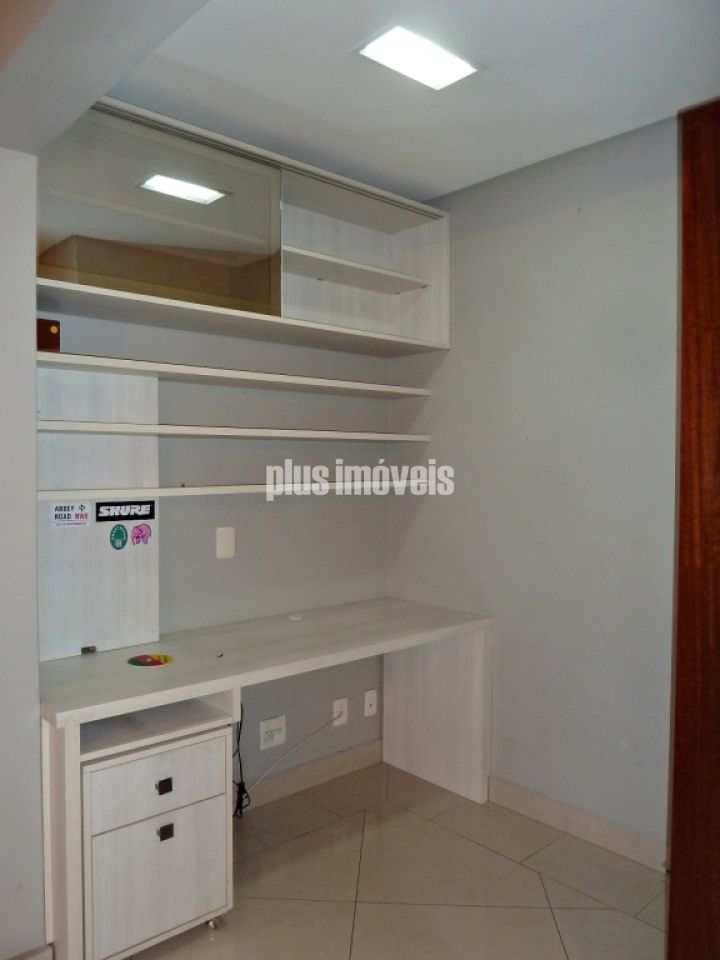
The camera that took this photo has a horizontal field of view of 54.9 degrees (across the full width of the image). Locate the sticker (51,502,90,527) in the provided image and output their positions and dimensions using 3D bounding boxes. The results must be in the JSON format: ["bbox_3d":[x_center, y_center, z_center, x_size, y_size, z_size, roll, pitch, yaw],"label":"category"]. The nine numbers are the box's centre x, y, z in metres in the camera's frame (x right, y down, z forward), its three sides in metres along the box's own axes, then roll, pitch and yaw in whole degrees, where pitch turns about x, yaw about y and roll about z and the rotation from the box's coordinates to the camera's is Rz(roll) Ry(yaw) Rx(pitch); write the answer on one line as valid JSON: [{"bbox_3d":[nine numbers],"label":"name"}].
[{"bbox_3d":[-0.918,0.109,2.208,0.121,0.075,0.004,-1,2,-41],"label":"sticker"}]

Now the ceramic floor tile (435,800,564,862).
[{"bbox_3d":[0.517,1.317,2.630,0.298,0.010,0.398,-1,2,-44],"label":"ceramic floor tile"}]

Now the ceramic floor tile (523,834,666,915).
[{"bbox_3d":[0.792,1.312,2.321,0.292,0.010,0.403,0,0,-44],"label":"ceramic floor tile"}]

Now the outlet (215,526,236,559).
[{"bbox_3d":[-0.507,0.240,2.636,0.083,0.118,0.010,-1,2,-41],"label":"outlet"}]

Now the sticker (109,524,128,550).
[{"bbox_3d":[-0.801,0.191,2.311,0.061,0.086,0.004,-1,2,-41],"label":"sticker"}]

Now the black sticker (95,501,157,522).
[{"bbox_3d":[-0.782,0.105,2.325,0.201,0.064,0.004,-1,2,-41],"label":"black sticker"}]

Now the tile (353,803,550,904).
[{"bbox_3d":[0.302,1.321,2.457,0.600,0.010,0.600,0,1,3],"label":"tile"}]

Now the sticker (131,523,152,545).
[{"bbox_3d":[-0.743,0.186,2.361,0.073,0.072,0.004,-1,2,-41],"label":"sticker"}]

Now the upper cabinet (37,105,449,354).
[{"bbox_3d":[-0.365,-0.827,2.512,1.660,0.570,0.340,-1,2,-41],"label":"upper cabinet"}]

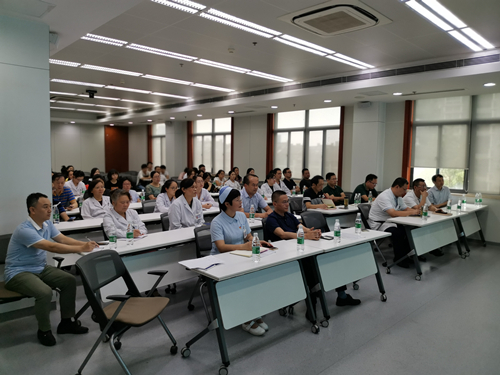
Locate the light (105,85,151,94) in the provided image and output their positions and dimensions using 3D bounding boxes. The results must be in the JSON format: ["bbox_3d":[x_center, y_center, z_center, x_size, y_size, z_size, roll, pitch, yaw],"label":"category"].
[{"bbox_3d":[-3.016,-2.455,9.379,1.153,0.070,0.269,-4,7,-44],"label":"light"}]

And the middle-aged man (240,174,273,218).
[{"bbox_3d":[0.074,0.495,5.281,0.820,1.340,0.540,5,6,38],"label":"middle-aged man"}]

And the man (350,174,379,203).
[{"bbox_3d":[2.144,0.395,7.129,0.600,1.290,0.850,-4,7,-43],"label":"man"}]

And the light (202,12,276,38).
[{"bbox_3d":[-0.113,-1.920,4.464,1.110,0.060,0.085,-4,7,-44],"label":"light"}]

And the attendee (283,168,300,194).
[{"bbox_3d":[0.900,0.251,8.312,0.550,1.320,0.800,-4,7,-43],"label":"attendee"}]

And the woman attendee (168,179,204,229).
[{"bbox_3d":[-0.713,0.560,4.606,0.800,1.310,0.500,4,6,31],"label":"woman attendee"}]

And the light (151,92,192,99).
[{"bbox_3d":[-2.123,-2.518,10.289,1.193,0.070,0.261,-4,7,-44],"label":"light"}]

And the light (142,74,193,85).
[{"bbox_3d":[-1.669,-2.234,7.811,1.155,0.060,0.198,-4,7,-44],"label":"light"}]

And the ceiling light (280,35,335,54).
[{"bbox_3d":[0.856,-2.044,5.340,1.169,0.070,0.107,-4,7,-44],"label":"ceiling light"}]

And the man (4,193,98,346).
[{"bbox_3d":[-1.763,0.686,3.252,0.840,1.250,0.540,2,5,14],"label":"man"}]

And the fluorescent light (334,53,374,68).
[{"bbox_3d":[1.743,-2.102,6.199,1.193,0.070,0.114,-4,7,-44],"label":"fluorescent light"}]

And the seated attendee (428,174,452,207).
[{"bbox_3d":[3.364,0.441,6.756,0.550,1.310,0.780,-1,5,-21],"label":"seated attendee"}]

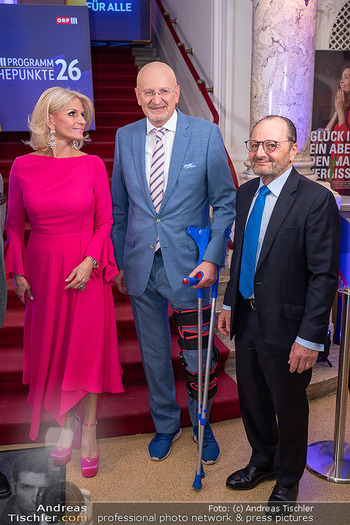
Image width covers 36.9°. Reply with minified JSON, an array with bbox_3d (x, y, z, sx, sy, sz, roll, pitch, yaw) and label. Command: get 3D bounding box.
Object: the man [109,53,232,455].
[{"bbox_3d":[-0.005,0.053,2.542,0.560,1.910,0.420,4,18,17],"label":"man"}]

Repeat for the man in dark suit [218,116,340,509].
[{"bbox_3d":[0.438,0.223,2.288,0.540,1.660,0.370,10,16,44],"label":"man in dark suit"}]

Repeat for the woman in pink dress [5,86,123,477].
[{"bbox_3d":[-0.514,0.116,2.499,0.540,1.810,0.420,-2,11,-5],"label":"woman in pink dress"}]

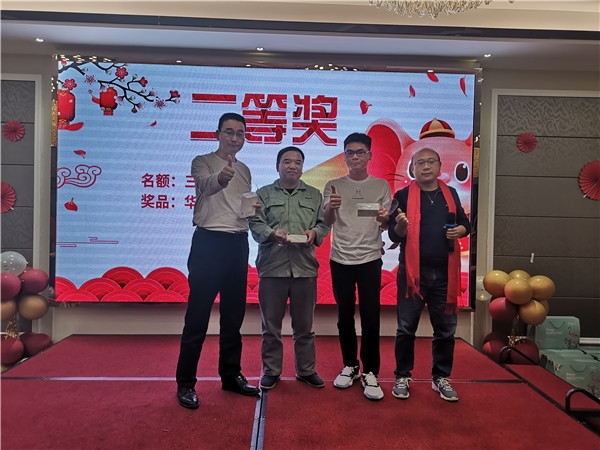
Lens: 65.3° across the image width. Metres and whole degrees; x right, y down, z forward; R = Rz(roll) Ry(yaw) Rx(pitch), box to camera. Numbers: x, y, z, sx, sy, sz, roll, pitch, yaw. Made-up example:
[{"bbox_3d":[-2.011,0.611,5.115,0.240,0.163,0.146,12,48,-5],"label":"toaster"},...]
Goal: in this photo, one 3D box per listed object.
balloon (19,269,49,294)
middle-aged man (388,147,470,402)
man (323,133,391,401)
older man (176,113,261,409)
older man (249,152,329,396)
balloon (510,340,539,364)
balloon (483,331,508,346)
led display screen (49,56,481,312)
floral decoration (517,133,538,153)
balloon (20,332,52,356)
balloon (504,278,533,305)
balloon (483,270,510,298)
[{"bbox_3d":[-2.515,0.536,4.420,0.275,0.245,0.255,1,1,3],"label":"balloon"},{"bbox_3d":[0.824,0.308,3.100,0.540,1.640,0.430,1,1,6],"label":"middle-aged man"},{"bbox_3d":[0.386,0.248,3.170,0.470,1.745,0.440,1,1,5],"label":"man"},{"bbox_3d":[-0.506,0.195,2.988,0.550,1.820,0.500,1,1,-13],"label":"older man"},{"bbox_3d":[-0.072,0.281,3.220,0.550,1.660,0.420,1,1,-3],"label":"older man"},{"bbox_3d":[2.082,1.175,4.330,0.265,0.245,0.255,1,1,3],"label":"balloon"},{"bbox_3d":[1.868,1.139,4.460,0.260,0.245,0.250,1,1,3],"label":"balloon"},{"bbox_3d":[-0.314,-0.367,4.551,4.020,2.290,0.100,1,1,-2],"label":"led display screen"},{"bbox_3d":[2.237,-0.809,4.610,0.200,0.200,0.030,1,1,-2],"label":"floral decoration"},{"bbox_3d":[-2.401,1.108,4.240,0.260,0.255,0.260,1,1,-2],"label":"balloon"},{"bbox_3d":[1.998,0.607,4.270,0.260,0.240,0.250,1,1,3],"label":"balloon"},{"bbox_3d":[1.784,0.538,4.250,0.240,0.240,0.240,1,1,-2],"label":"balloon"}]

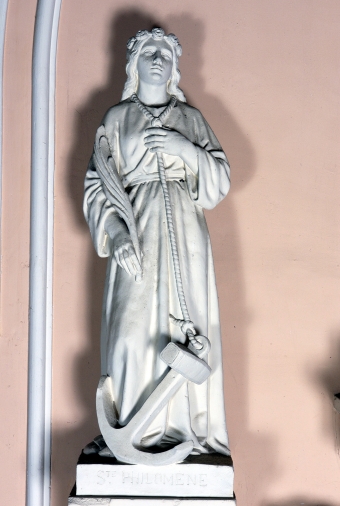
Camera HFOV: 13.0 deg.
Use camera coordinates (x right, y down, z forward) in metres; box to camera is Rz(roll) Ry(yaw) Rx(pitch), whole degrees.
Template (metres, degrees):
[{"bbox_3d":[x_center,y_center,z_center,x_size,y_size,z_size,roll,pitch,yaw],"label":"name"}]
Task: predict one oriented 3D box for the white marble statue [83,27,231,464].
[{"bbox_3d":[-0.042,-0.037,4.680,0.460,1.350,0.390,1,1,0],"label":"white marble statue"}]

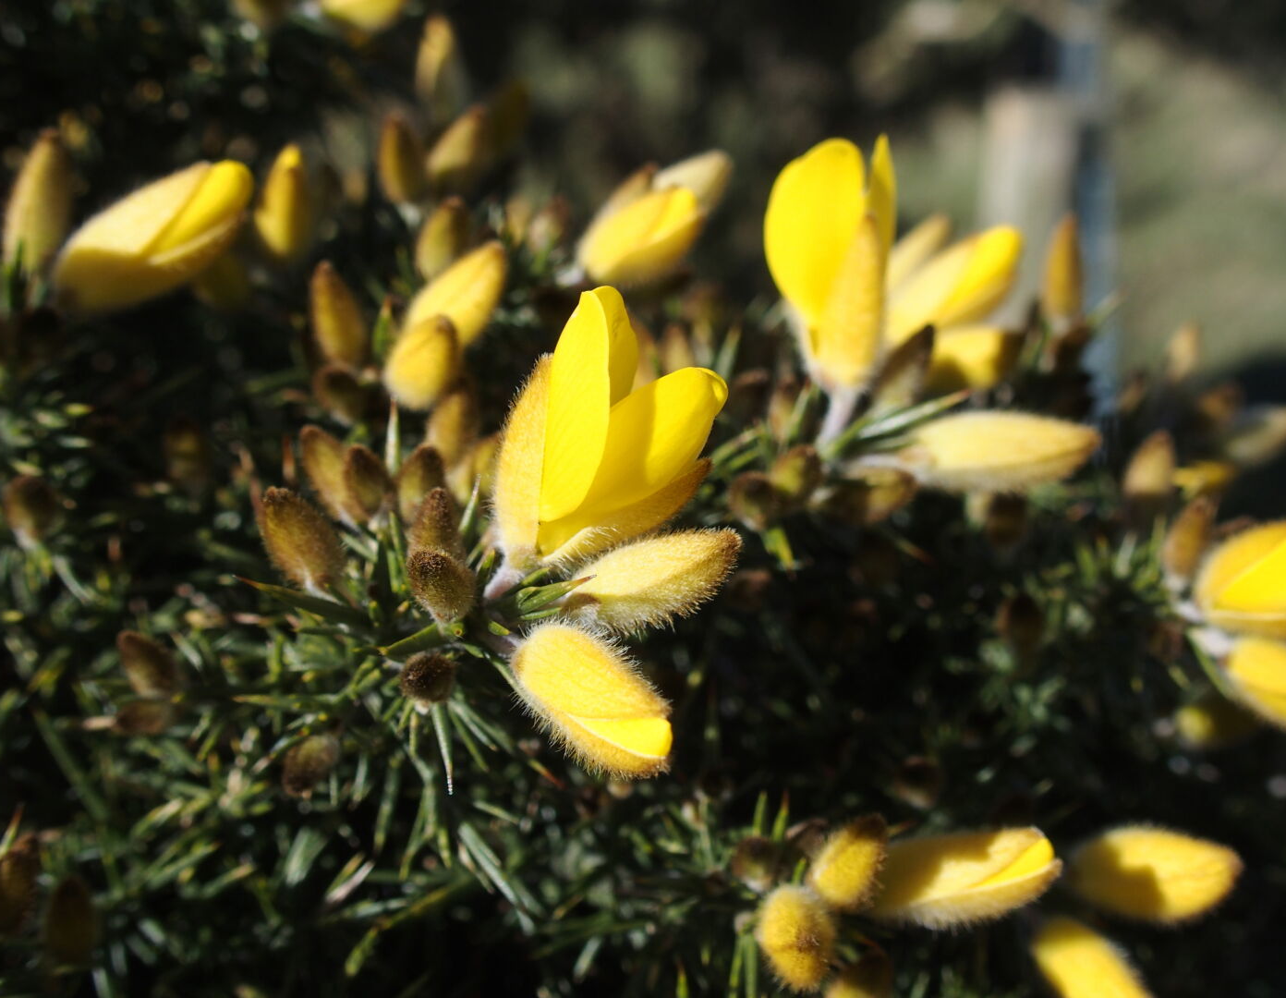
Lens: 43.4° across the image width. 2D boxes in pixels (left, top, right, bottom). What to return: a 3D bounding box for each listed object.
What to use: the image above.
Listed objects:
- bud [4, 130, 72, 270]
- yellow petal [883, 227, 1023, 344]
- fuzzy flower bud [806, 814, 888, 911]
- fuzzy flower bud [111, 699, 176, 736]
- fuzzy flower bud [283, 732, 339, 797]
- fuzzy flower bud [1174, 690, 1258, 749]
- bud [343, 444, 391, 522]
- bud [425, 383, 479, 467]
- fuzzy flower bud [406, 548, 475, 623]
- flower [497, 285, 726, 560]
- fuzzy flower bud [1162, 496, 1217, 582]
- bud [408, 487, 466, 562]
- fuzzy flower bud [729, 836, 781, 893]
[{"bbox_3d":[-0.054,-0.027,0.145,0.005,0.013,0.005,15,3,0],"label":"bud"},{"bbox_3d":[0.027,-0.019,0.140,0.015,0.006,0.005,-39,0,0],"label":"yellow petal"},{"bbox_3d":[0.018,0.032,0.141,0.005,0.010,0.005,37,21,0],"label":"fuzzy flower bud"},{"bbox_3d":[-0.042,0.018,0.135,0.006,0.003,0.003,-9,0,-17],"label":"fuzzy flower bud"},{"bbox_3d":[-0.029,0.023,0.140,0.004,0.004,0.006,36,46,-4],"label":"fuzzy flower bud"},{"bbox_3d":[0.053,0.021,0.150,0.007,0.005,0.005,-3,0,16],"label":"fuzzy flower bud"},{"bbox_3d":[-0.022,-0.001,0.127,0.003,0.007,0.003,-16,21,0],"label":"bud"},{"bbox_3d":[-0.017,-0.006,0.140,0.004,0.008,0.004,18,12,0],"label":"bud"},{"bbox_3d":[-0.014,0.006,0.111,0.004,0.006,0.004,-27,46,0],"label":"fuzzy flower bud"},{"bbox_3d":[-0.002,-0.005,0.120,0.010,0.020,0.012,15,20,-41],"label":"flower"},{"bbox_3d":[0.045,0.003,0.134,0.004,0.008,0.004,24,12,0],"label":"fuzzy flower bud"},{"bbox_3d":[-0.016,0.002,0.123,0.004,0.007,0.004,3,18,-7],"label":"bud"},{"bbox_3d":[0.009,0.029,0.130,0.004,0.005,0.004,-6,21,0],"label":"fuzzy flower bud"}]

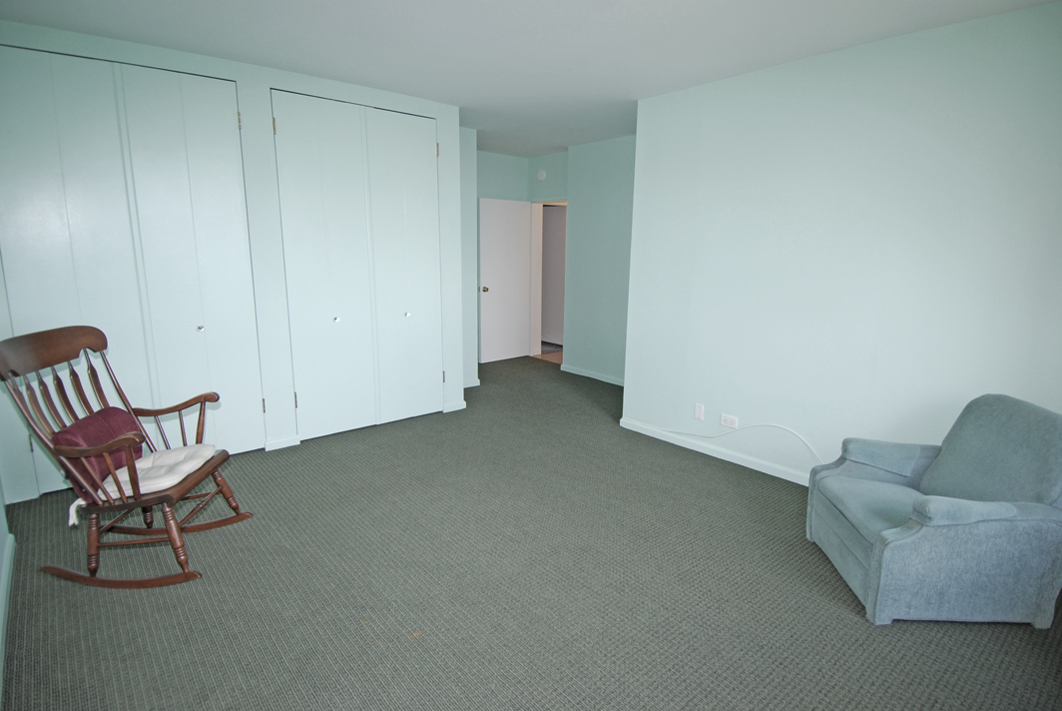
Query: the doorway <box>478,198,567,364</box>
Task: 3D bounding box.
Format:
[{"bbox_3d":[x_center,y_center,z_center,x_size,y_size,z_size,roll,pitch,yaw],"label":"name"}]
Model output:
[{"bbox_3d":[-0.007,-0.858,6.489,0.860,2.040,0.850,-10,16,-41],"label":"doorway"}]

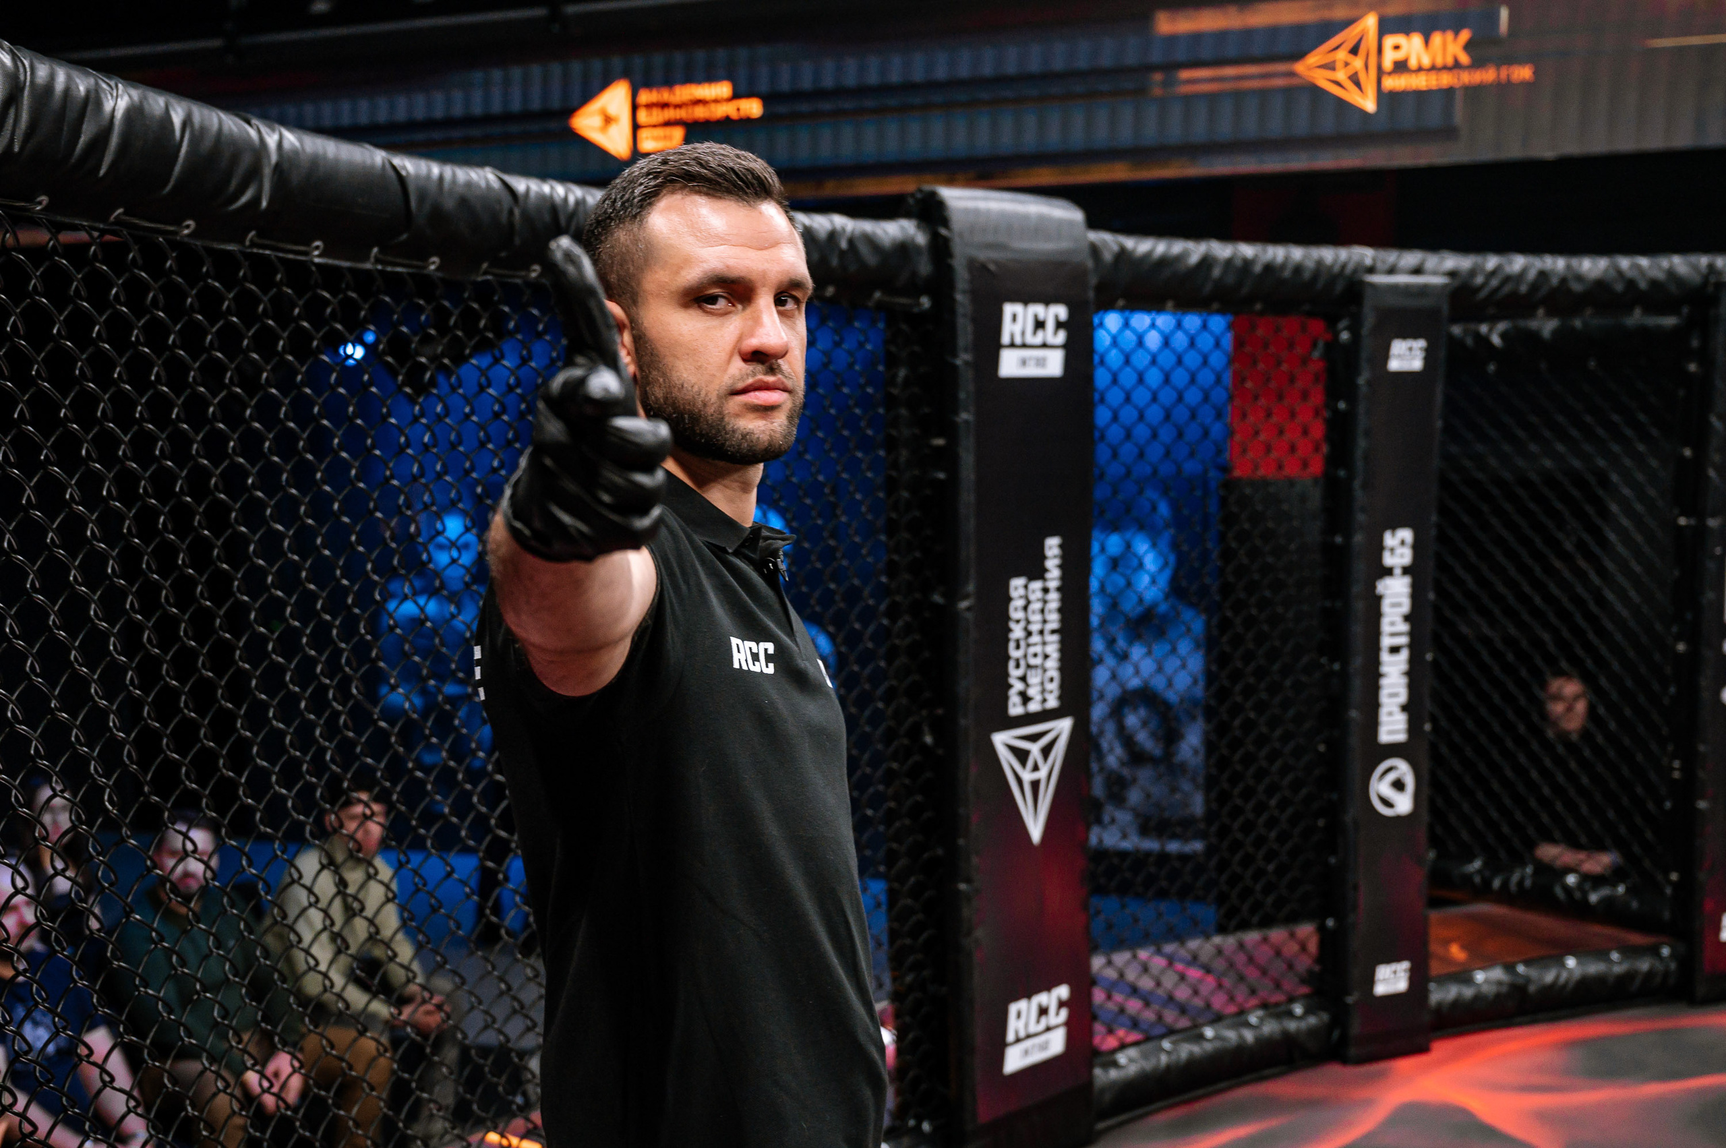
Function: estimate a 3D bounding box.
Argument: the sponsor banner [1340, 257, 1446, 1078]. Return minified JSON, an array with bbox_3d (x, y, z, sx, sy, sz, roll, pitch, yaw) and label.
[{"bbox_3d":[1.192,0.228,3.738,0.221,1.784,0.130,-3,6,-18],"label":"sponsor banner"}]

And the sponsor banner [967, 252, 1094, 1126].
[{"bbox_3d":[0.322,0.232,3.169,0.312,1.657,0.040,-5,8,-37],"label":"sponsor banner"}]

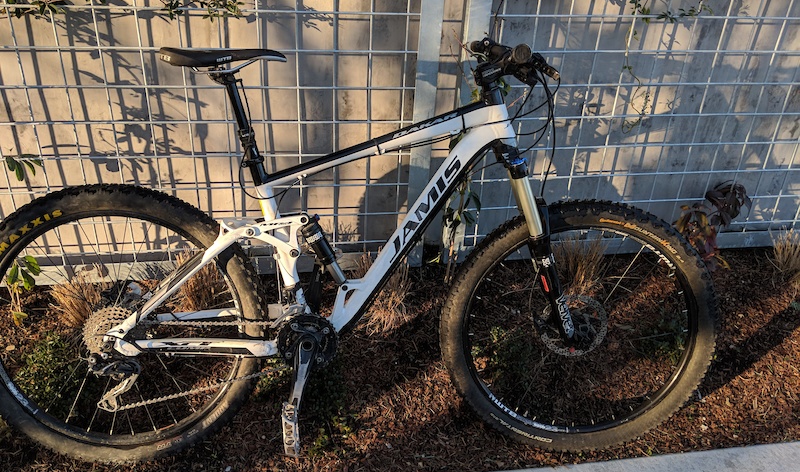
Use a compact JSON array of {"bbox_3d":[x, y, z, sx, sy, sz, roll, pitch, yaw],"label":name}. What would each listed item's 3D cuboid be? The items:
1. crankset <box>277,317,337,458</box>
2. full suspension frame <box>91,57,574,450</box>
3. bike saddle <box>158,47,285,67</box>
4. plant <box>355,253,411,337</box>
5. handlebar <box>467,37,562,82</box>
[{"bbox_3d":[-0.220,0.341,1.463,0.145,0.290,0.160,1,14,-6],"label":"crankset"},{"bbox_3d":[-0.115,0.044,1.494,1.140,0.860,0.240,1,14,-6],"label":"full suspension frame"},{"bbox_3d":[-0.389,-0.389,1.380,0.277,0.060,0.140,1,14,-6],"label":"bike saddle"},{"bbox_3d":[-0.050,0.196,2.095,0.190,0.230,0.170,-2,29,-10],"label":"plant"},{"bbox_3d":[0.244,-0.419,1.454,0.125,0.095,0.710,3,18,-2],"label":"handlebar"}]

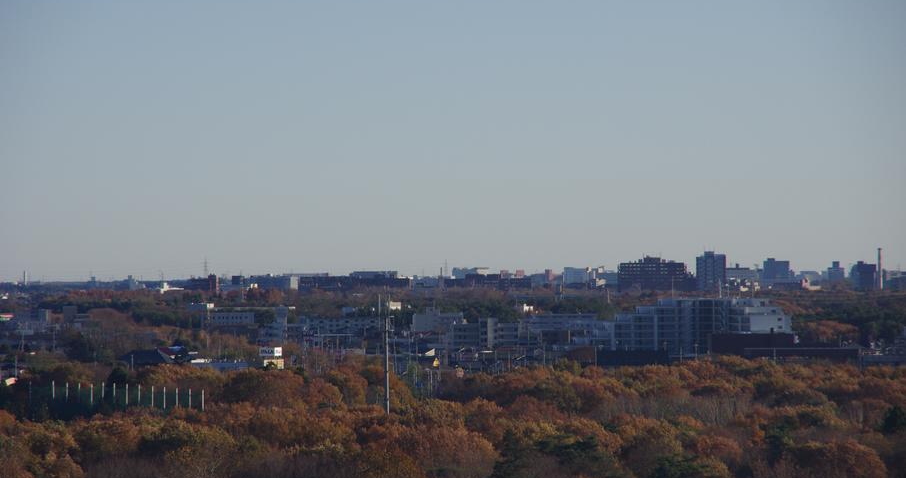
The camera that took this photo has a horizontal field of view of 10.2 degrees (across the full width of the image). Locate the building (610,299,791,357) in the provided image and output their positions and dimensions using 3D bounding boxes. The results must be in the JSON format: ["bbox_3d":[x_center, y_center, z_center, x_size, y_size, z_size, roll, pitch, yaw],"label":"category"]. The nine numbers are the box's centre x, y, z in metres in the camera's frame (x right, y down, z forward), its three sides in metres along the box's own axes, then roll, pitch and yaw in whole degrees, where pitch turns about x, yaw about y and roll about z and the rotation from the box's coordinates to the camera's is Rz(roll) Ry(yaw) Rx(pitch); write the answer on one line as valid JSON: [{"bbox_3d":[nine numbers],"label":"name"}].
[{"bbox_3d":[93.200,33.190,1902.500,60.000,21.610,25.000,0,0,15],"label":"building"}]

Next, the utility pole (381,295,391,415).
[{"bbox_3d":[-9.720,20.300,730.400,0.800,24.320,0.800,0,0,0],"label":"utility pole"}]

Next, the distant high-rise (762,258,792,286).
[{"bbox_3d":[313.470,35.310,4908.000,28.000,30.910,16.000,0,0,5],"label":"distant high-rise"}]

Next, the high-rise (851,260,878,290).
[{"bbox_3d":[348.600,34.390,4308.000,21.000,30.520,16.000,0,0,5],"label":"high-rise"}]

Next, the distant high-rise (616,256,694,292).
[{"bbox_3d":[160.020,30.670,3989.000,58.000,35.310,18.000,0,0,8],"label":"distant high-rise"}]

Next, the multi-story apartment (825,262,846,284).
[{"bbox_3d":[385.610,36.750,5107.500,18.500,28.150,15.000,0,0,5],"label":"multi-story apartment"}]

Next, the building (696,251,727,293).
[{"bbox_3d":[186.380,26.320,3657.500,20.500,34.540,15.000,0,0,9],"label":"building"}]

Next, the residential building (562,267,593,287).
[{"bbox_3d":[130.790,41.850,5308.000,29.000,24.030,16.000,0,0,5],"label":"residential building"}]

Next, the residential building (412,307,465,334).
[{"bbox_3d":[-6.020,35.290,2106.000,18.000,13.660,12.000,0,0,-20],"label":"residential building"}]

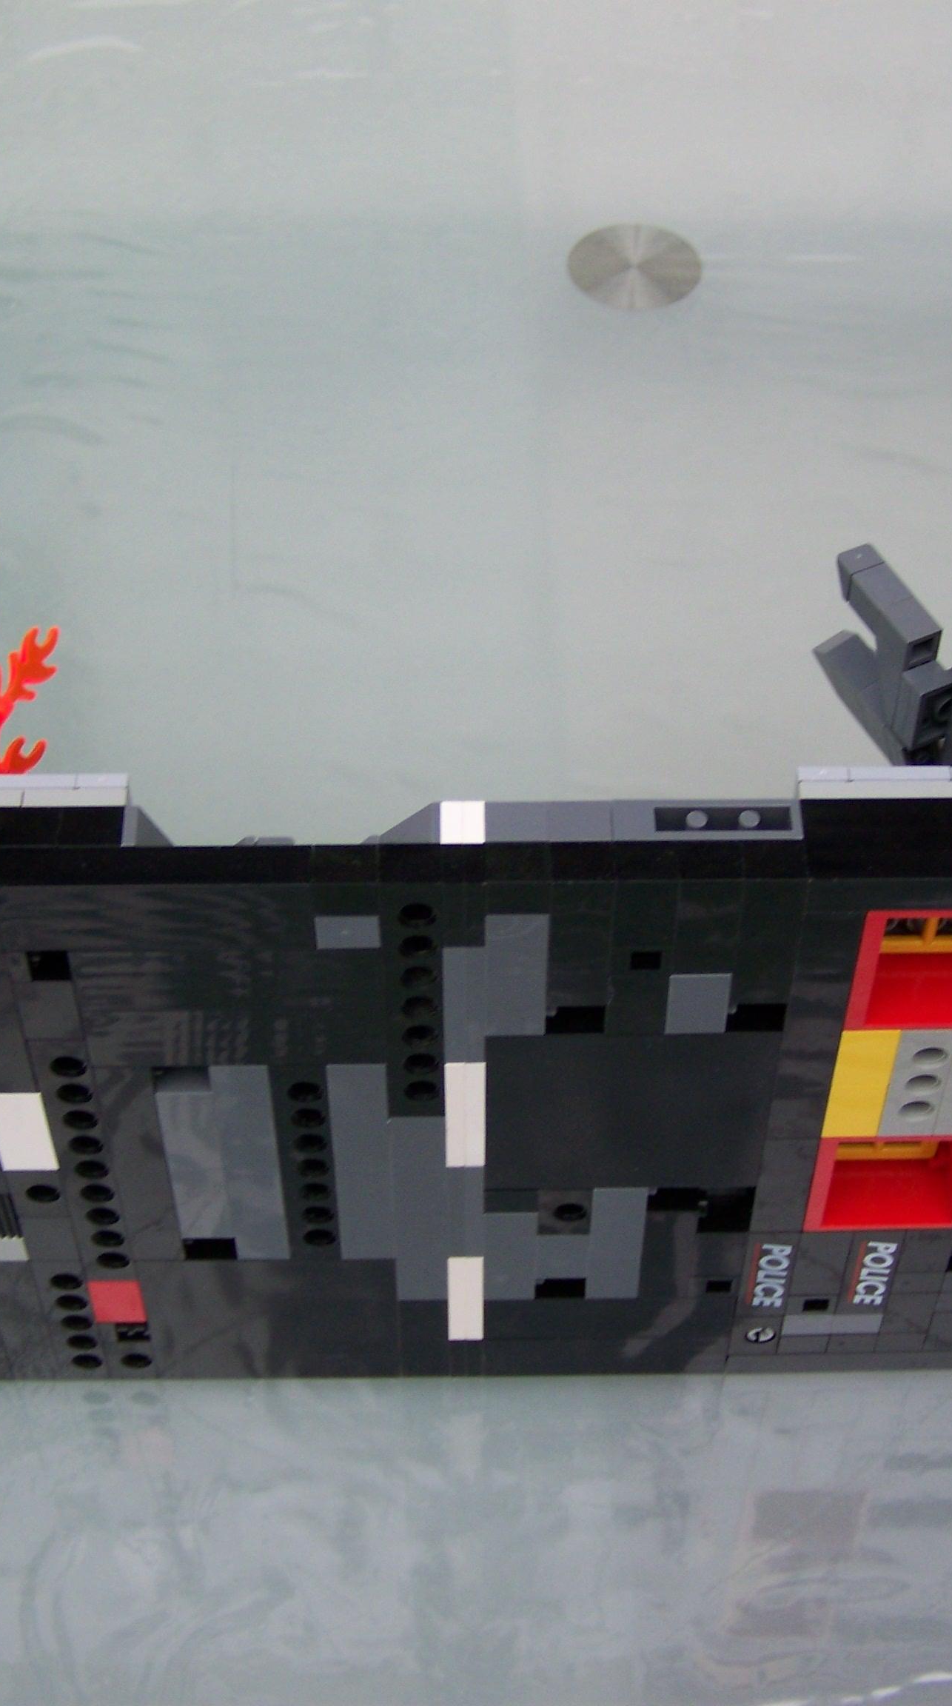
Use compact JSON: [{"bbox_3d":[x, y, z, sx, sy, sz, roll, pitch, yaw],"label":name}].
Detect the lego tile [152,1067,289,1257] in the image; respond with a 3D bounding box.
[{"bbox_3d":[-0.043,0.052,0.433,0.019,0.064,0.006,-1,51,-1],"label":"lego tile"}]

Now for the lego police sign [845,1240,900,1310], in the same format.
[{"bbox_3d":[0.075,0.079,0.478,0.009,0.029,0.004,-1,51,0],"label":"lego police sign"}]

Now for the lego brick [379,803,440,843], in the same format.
[{"bbox_3d":[-0.010,-0.002,0.379,0.010,0.009,0.008,-1,51,-1],"label":"lego brick"}]

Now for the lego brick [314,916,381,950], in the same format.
[{"bbox_3d":[-0.020,0.009,0.394,0.010,0.008,0.008,-1,51,0],"label":"lego brick"}]

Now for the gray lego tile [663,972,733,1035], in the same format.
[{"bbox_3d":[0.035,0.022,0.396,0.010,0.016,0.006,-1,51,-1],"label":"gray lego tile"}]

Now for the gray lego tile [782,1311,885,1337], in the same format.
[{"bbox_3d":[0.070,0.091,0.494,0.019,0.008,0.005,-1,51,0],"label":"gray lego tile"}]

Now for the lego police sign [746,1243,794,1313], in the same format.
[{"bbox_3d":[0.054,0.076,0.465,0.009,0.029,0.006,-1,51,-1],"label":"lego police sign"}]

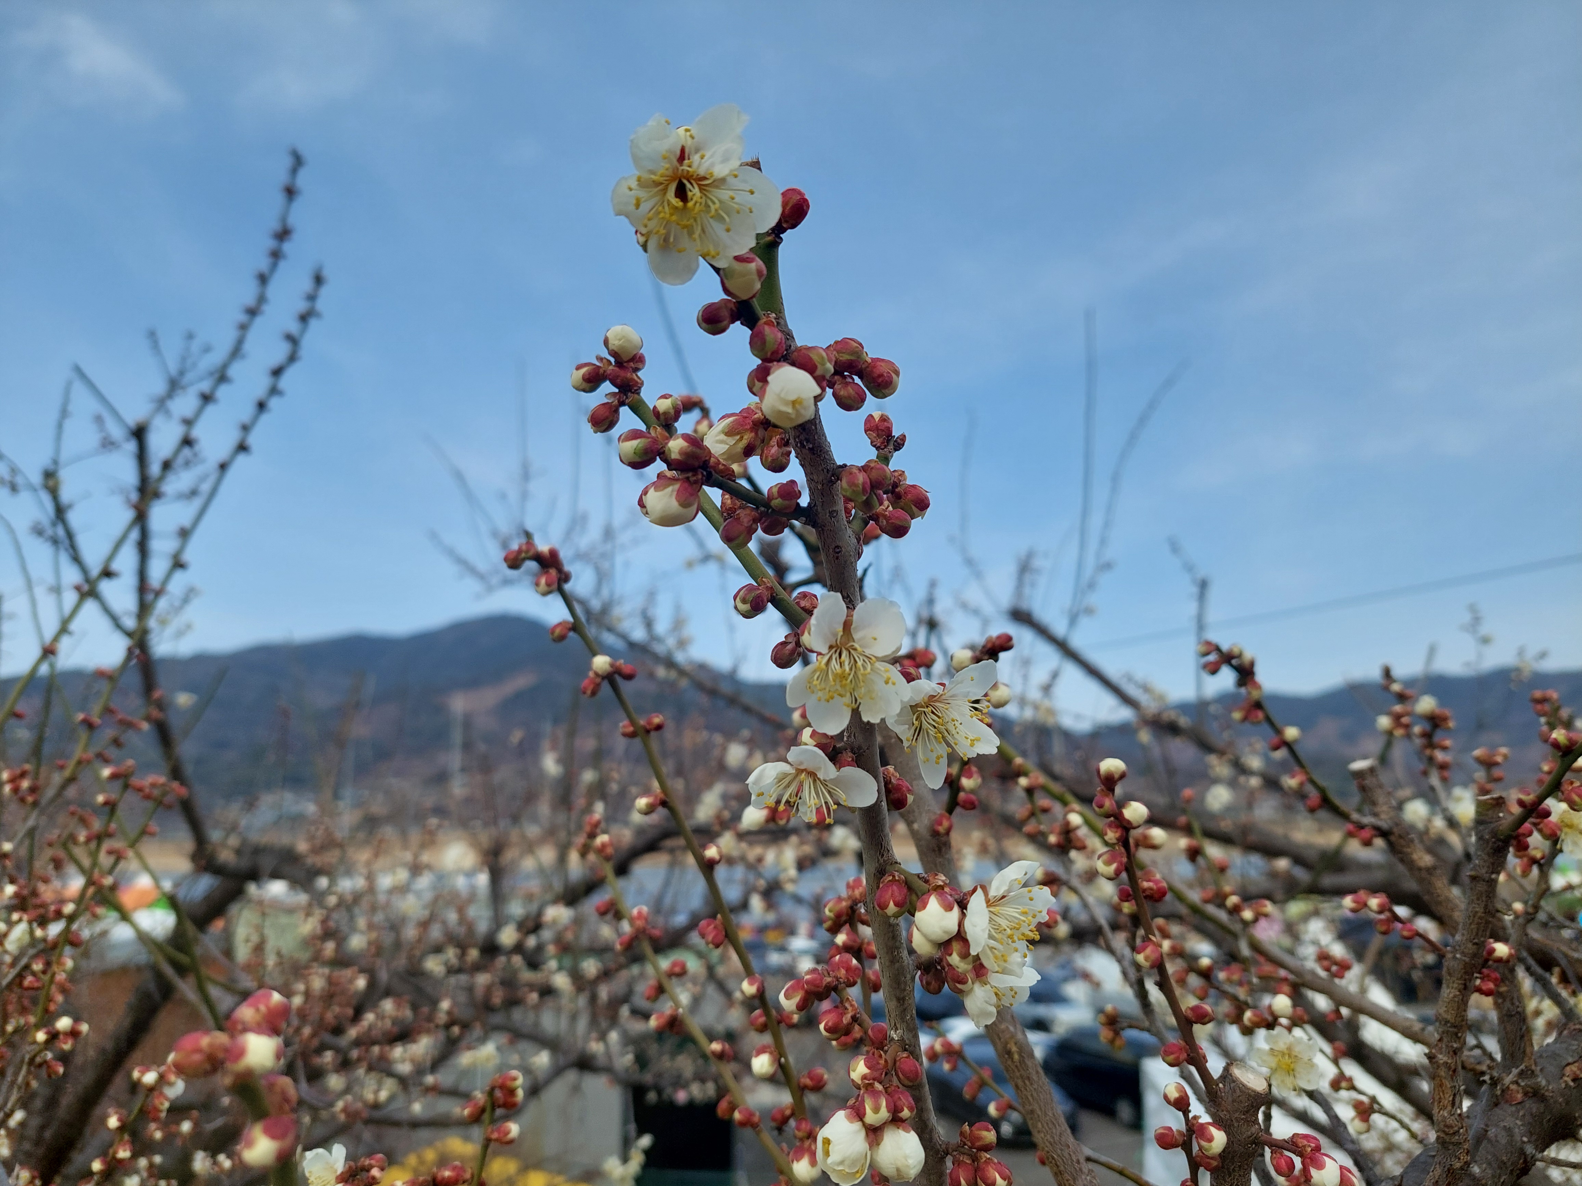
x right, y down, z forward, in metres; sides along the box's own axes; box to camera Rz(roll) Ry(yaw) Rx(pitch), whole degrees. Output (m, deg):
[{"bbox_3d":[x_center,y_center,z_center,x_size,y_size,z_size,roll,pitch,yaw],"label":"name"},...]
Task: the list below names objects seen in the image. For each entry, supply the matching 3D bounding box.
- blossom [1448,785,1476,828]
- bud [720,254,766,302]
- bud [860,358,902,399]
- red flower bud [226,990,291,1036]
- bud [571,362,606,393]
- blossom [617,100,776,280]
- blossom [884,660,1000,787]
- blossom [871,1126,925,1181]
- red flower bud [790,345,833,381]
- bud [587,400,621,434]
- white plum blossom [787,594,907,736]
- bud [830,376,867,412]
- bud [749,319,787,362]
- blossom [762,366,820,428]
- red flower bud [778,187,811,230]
[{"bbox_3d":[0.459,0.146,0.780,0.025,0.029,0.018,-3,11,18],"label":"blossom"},{"bbox_3d":[-0.009,-0.061,0.220,0.008,0.008,0.009,0,-23,13],"label":"bud"},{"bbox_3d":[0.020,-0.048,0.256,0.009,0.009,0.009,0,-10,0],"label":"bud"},{"bbox_3d":[-0.077,0.061,0.165,0.009,0.007,0.007,-31,0,16],"label":"red flower bud"},{"bbox_3d":[-0.041,-0.044,0.230,0.007,0.006,0.006,-19,0,-9],"label":"bud"},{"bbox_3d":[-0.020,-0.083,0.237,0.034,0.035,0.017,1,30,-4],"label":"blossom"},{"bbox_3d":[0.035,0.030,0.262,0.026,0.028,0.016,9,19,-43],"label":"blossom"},{"bbox_3d":[0.025,0.128,0.262,0.012,0.013,0.013,1,-10,-6],"label":"blossom"},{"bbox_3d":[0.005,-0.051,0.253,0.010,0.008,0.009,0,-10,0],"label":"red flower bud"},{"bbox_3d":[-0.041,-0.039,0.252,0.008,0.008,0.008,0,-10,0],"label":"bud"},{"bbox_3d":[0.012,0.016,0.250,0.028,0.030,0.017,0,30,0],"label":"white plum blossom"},{"bbox_3d":[0.011,-0.040,0.227,0.007,0.008,0.007,-6,-25,0],"label":"bud"},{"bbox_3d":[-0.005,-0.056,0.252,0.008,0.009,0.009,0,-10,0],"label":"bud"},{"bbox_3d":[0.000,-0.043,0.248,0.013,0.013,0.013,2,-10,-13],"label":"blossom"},{"bbox_3d":[0.001,-0.074,0.220,0.006,0.008,0.006,21,0,0],"label":"red flower bud"}]

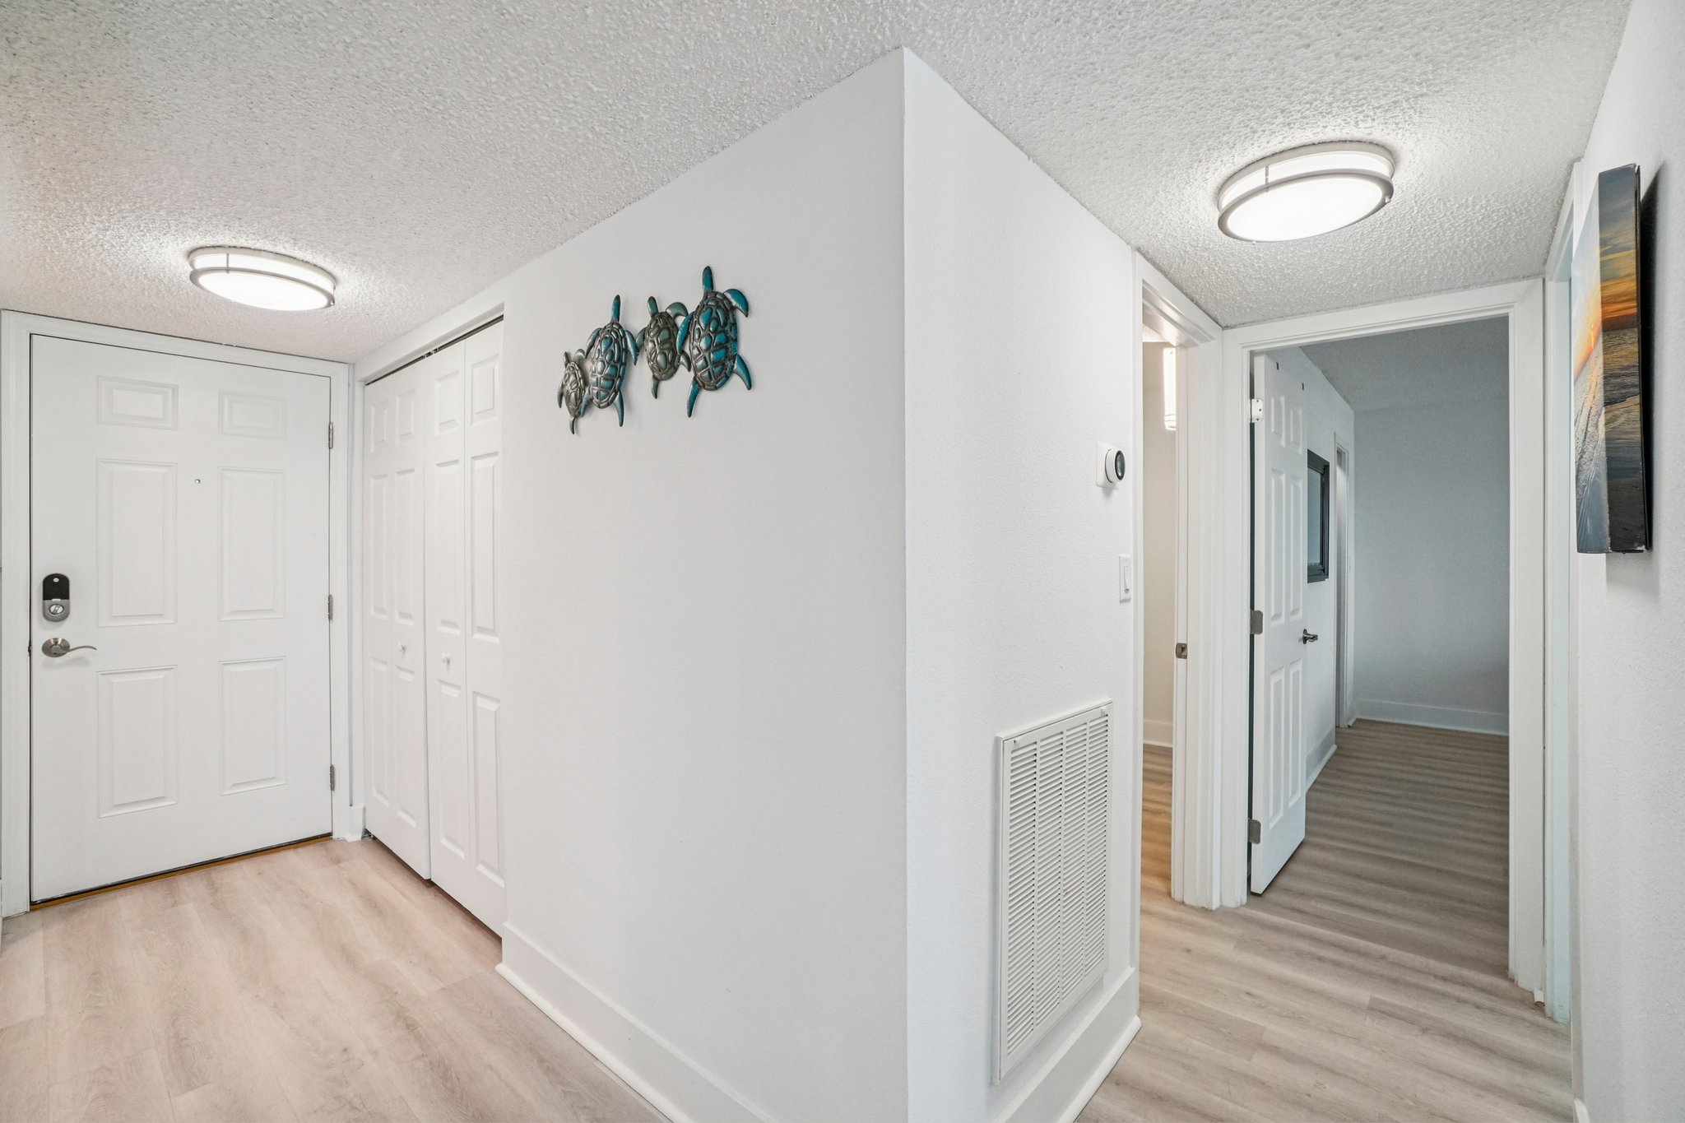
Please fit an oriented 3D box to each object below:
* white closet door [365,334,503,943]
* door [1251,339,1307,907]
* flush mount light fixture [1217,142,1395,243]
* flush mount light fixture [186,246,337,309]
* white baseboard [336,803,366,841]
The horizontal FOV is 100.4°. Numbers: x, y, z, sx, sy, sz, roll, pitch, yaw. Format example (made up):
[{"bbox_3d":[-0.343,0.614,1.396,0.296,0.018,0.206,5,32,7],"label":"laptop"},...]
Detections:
[{"bbox_3d":[-1.590,0.215,2.715,1.450,2.030,0.100,0,0,41],"label":"white closet door"},{"bbox_3d":[1.815,0.235,2.895,0.040,2.030,0.720,0,0,44],"label":"door"},{"bbox_3d":[1.056,-0.833,1.613,0.340,0.062,0.340,0,0,0],"label":"flush mount light fixture"},{"bbox_3d":[-1.716,-0.832,2.092,0.340,0.065,0.340,0,0,0],"label":"flush mount light fixture"},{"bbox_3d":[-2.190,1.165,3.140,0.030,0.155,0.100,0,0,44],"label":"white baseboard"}]

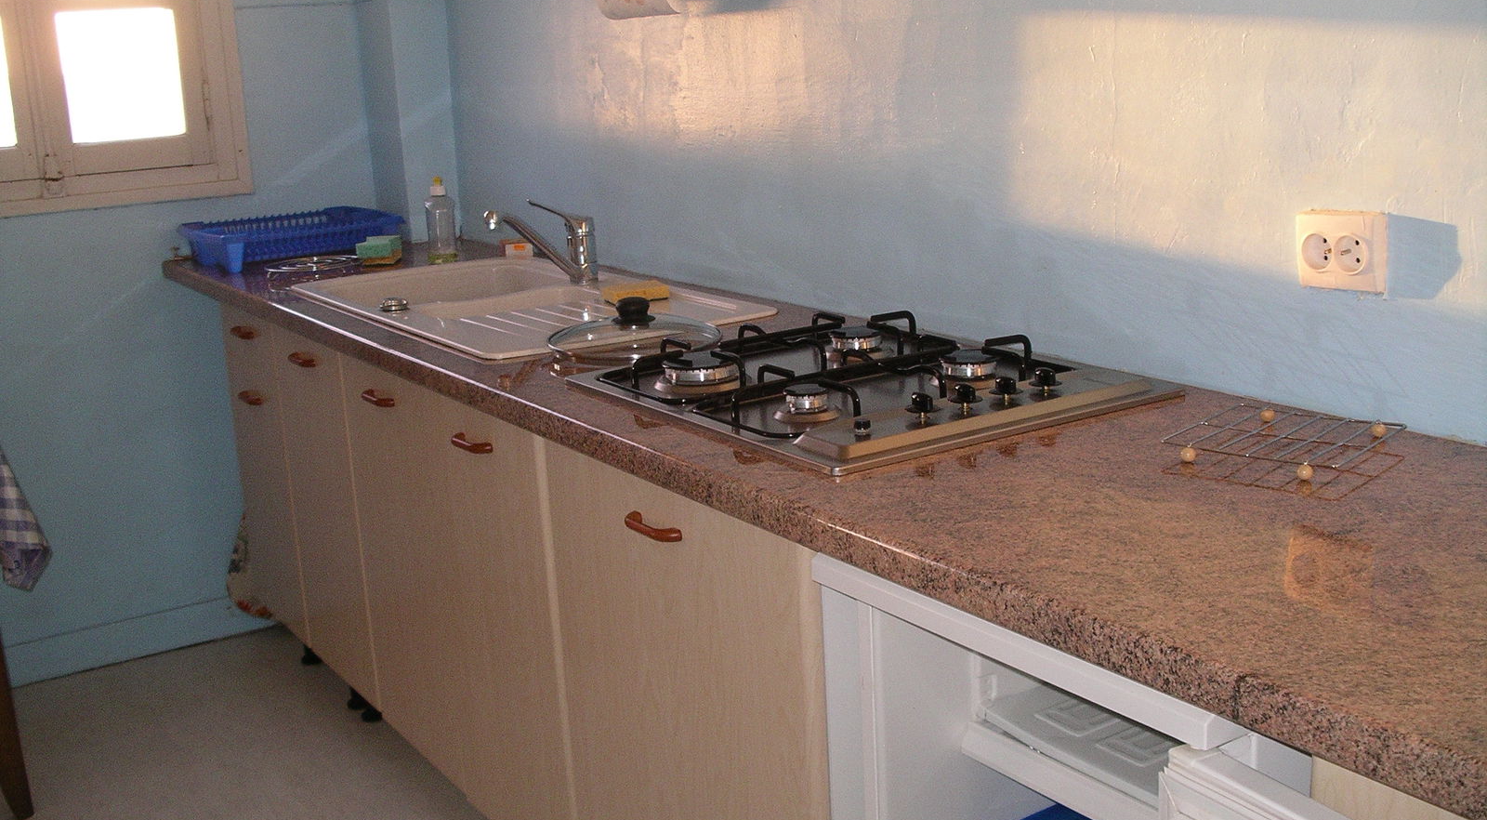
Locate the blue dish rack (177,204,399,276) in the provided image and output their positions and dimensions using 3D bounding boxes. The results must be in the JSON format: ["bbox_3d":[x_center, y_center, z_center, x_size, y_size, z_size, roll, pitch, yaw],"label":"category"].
[{"bbox_3d":[-1.007,-0.382,3.554,0.385,0.085,0.380,-11,16,-31],"label":"blue dish rack"}]

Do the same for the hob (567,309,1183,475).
[{"bbox_3d":[0.141,-0.051,1.995,0.507,0.060,0.600,-11,16,-31],"label":"hob"}]

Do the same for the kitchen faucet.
[{"bbox_3d":[-0.364,-0.302,2.889,0.210,0.160,0.050,-11,16,-31],"label":"kitchen faucet"}]

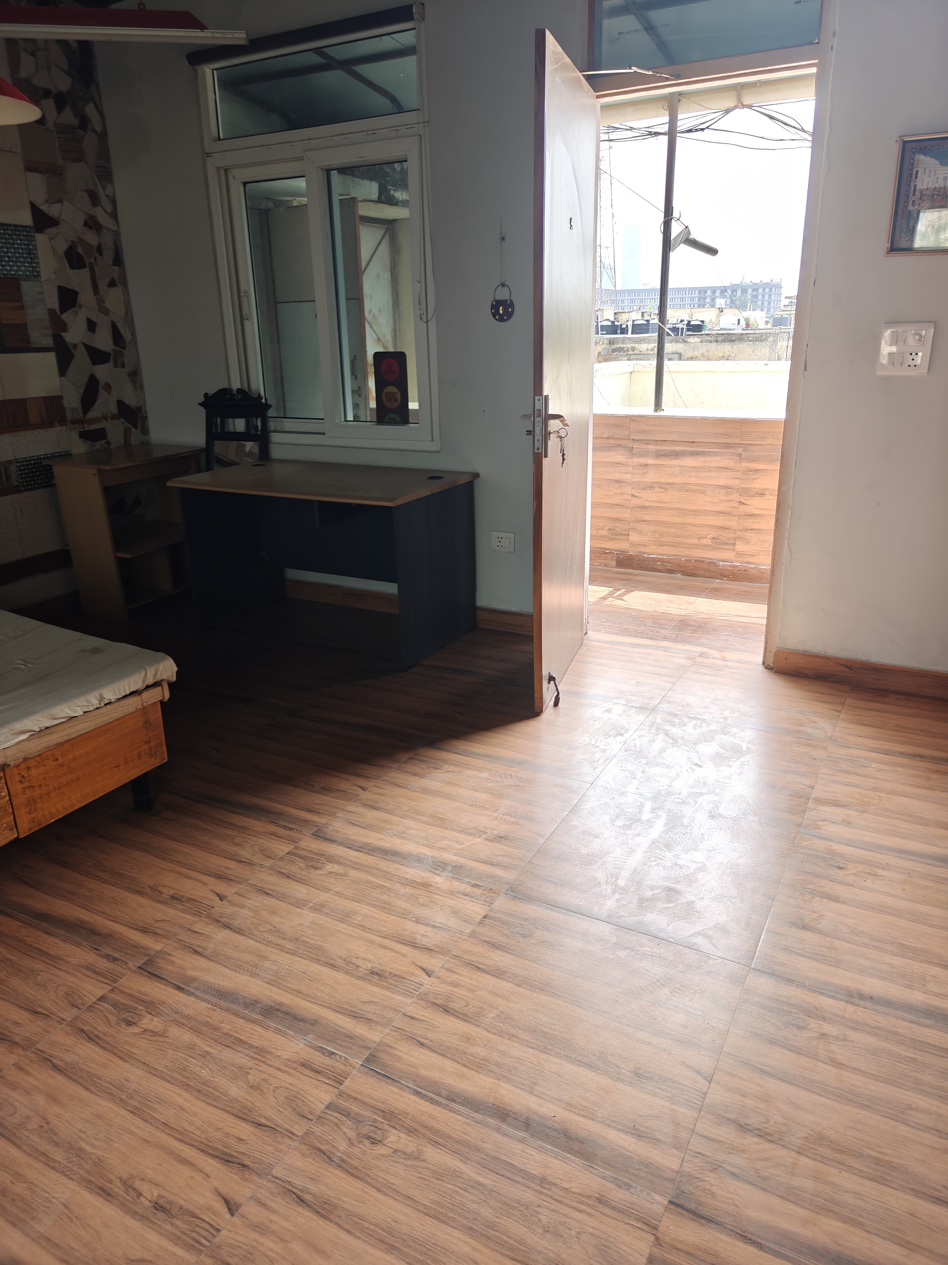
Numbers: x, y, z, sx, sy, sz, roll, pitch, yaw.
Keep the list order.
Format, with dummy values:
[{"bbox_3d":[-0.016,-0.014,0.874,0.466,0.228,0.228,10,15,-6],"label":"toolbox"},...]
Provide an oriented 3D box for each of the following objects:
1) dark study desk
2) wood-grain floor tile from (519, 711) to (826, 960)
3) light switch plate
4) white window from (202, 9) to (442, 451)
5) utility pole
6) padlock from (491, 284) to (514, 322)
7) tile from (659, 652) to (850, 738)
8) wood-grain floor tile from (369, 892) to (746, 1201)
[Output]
[{"bbox_3d":[-0.678,-0.349,3.914,1.268,0.724,0.680,9,22,28],"label":"dark study desk"},{"bbox_3d":[0.629,0.506,2.441,0.602,0.010,1.215,9,22,28],"label":"wood-grain floor tile"},{"bbox_3d":[1.455,-0.954,2.830,0.153,0.166,0.018,9,22,28],"label":"light switch plate"},{"bbox_3d":[-0.693,-1.706,3.870,1.240,1.660,0.080,9,22,28],"label":"white window"},{"bbox_3d":[1.016,-1.966,4.441,0.050,1.575,0.050,9,22,28],"label":"utility pole"},{"bbox_3d":[0.121,-1.356,3.464,0.110,0.148,0.028,9,22,28],"label":"padlock"},{"bbox_3d":[1.075,0.232,3.201,0.606,0.010,0.630,9,22,28],"label":"tile"},{"bbox_3d":[0.189,0.775,1.698,0.598,0.010,0.589,9,22,28],"label":"wood-grain floor tile"}]

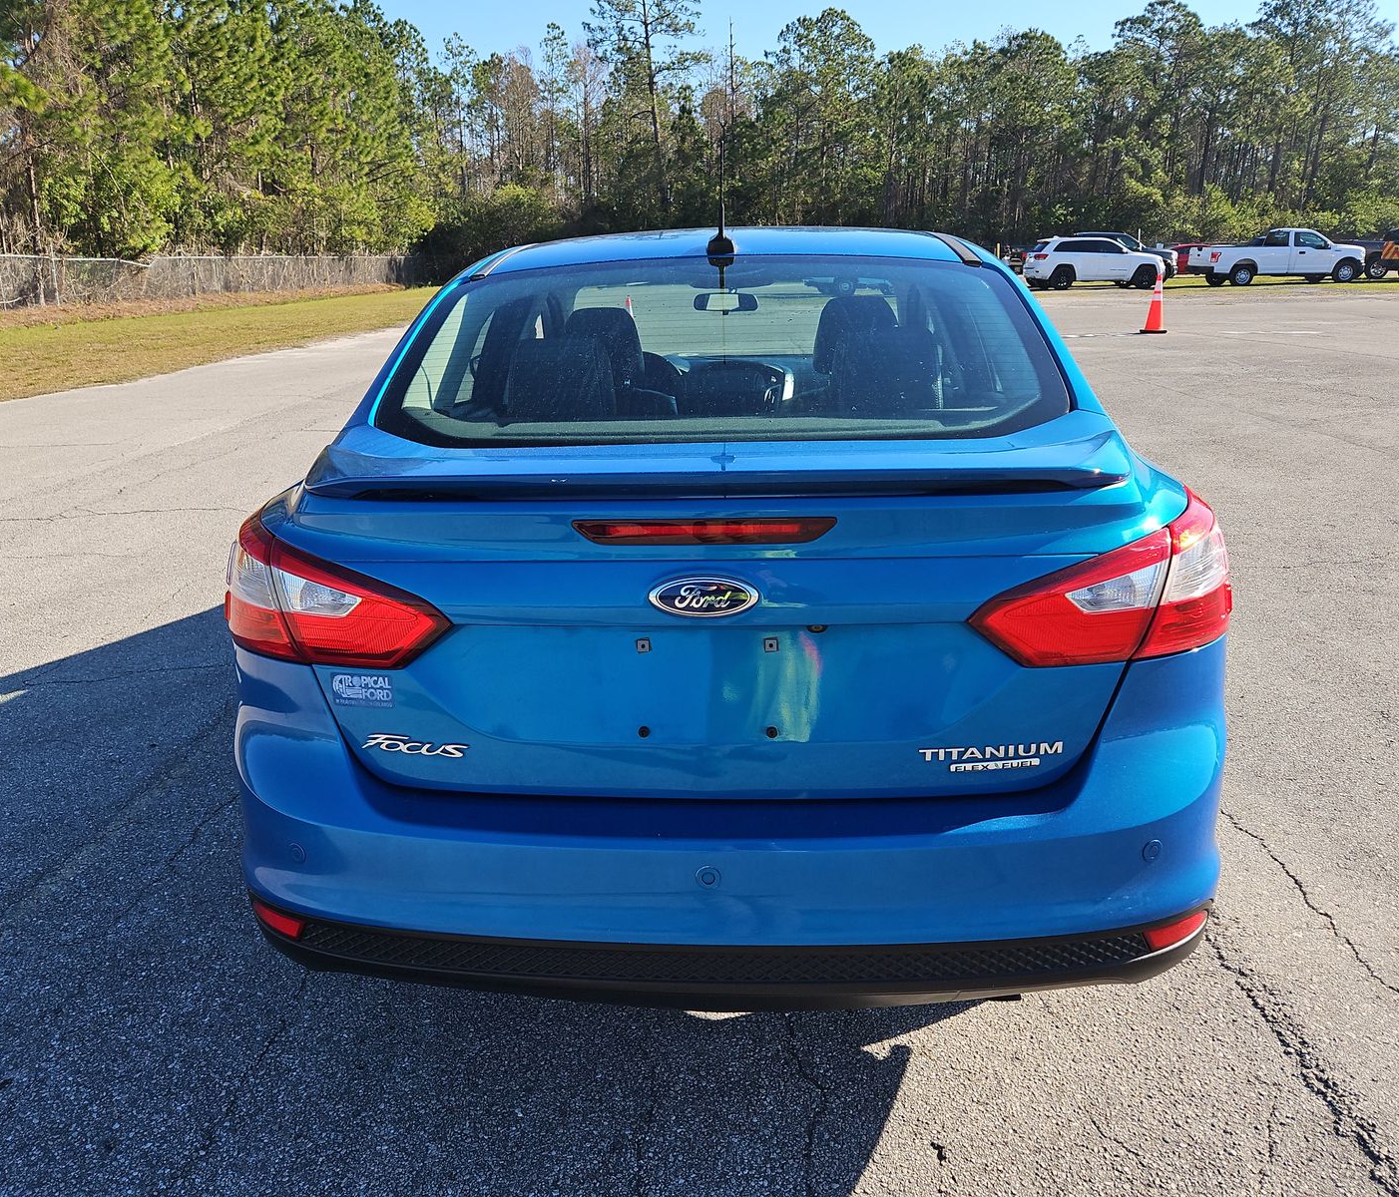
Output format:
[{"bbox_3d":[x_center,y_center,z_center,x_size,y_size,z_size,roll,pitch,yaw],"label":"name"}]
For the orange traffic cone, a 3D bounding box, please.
[{"bbox_3d":[7.402,-4.790,17.225,0.390,0.920,0.390,-1,18,0],"label":"orange traffic cone"}]

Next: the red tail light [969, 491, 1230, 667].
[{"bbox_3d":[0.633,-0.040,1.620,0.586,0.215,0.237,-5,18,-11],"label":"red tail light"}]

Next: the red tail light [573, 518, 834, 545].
[{"bbox_3d":[0.005,-0.086,1.420,0.350,0.040,0.040,0,18,3],"label":"red tail light"}]

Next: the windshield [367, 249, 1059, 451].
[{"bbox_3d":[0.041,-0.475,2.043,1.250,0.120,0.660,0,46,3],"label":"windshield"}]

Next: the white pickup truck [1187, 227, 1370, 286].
[{"bbox_3d":[20.531,-12.139,37.639,5.700,1.920,2.050,-1,18,1],"label":"white pickup truck"}]

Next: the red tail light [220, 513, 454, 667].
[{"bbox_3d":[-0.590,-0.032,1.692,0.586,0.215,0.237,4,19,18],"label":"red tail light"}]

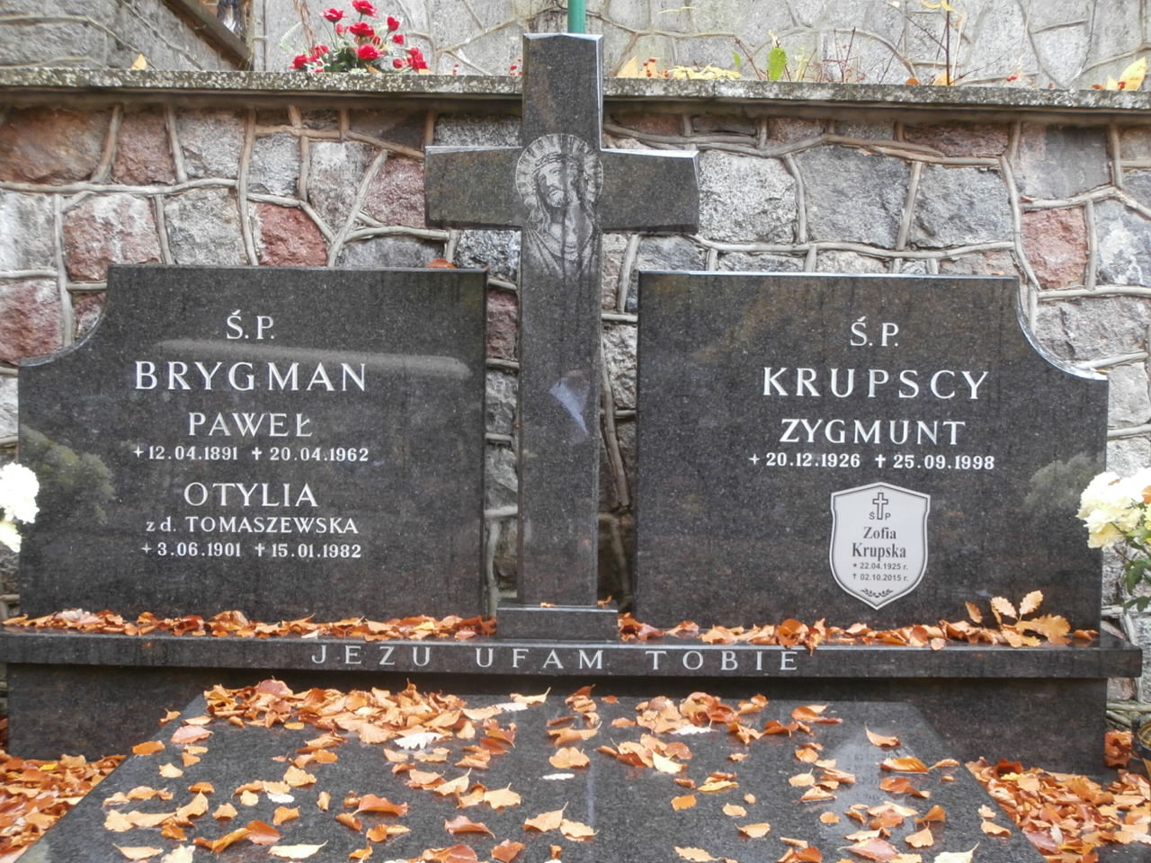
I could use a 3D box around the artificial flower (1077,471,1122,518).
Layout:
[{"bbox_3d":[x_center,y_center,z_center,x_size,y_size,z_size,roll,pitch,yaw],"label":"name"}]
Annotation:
[{"bbox_3d":[0.905,0.109,2.180,0.075,0.078,0.070,1,3,0],"label":"artificial flower"}]

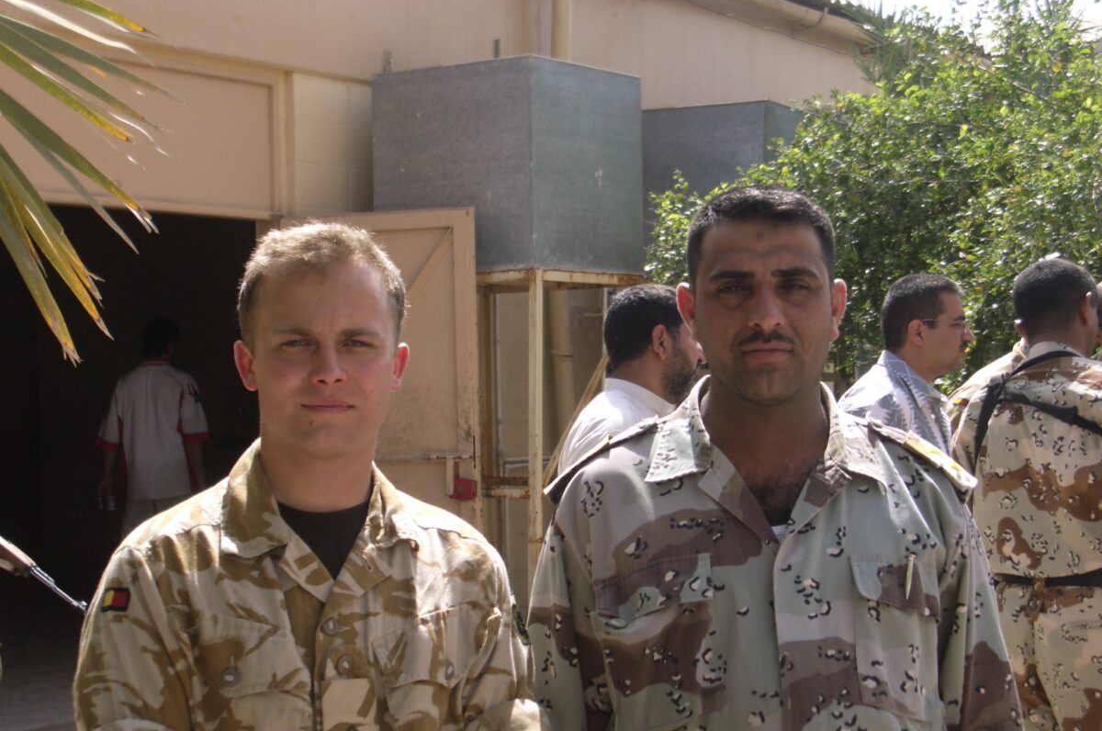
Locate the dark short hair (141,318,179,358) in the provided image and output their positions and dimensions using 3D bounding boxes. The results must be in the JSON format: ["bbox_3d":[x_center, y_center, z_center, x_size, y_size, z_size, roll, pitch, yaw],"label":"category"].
[{"bbox_3d":[-2.017,-0.140,10.200,0.170,0.200,0.200,0,1,27],"label":"dark short hair"}]

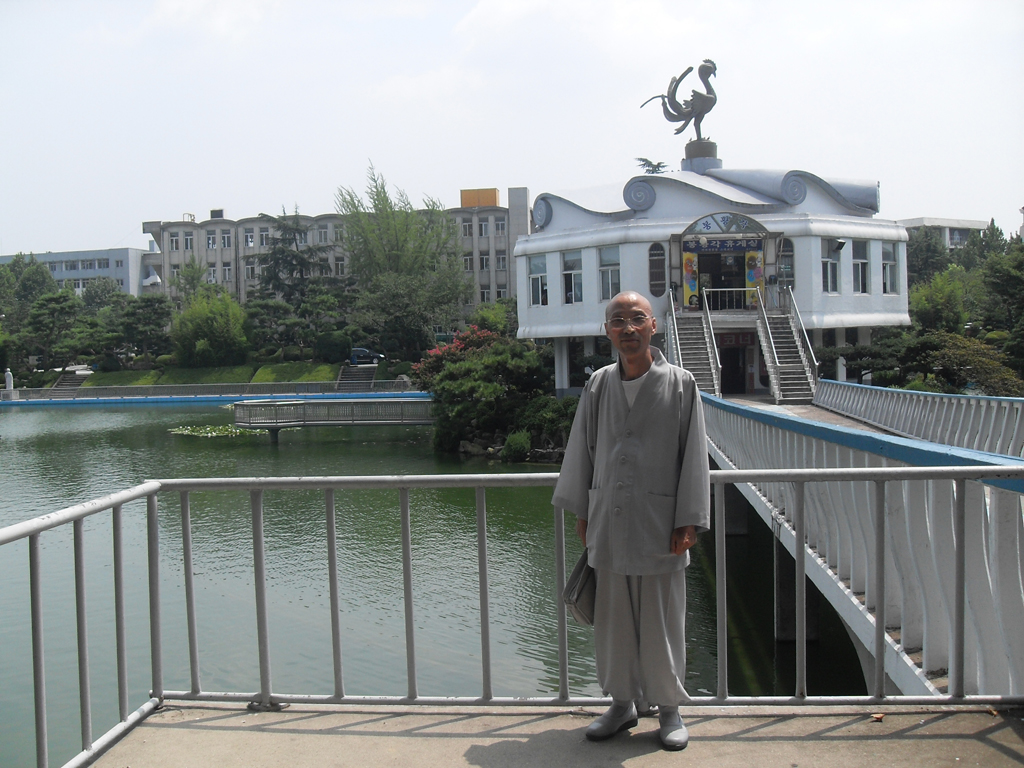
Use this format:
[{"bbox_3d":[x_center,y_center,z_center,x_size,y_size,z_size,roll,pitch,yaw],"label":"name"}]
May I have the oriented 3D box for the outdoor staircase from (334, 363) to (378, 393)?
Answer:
[{"bbox_3d":[-12.614,-0.445,88.500,3.050,1.950,4.000,-2,2,-2],"label":"outdoor staircase"}]

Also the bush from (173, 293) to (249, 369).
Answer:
[{"bbox_3d":[-25.619,-4.503,93.000,6.300,6.400,6.000,-2,2,0],"label":"bush"}]

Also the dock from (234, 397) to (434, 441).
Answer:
[{"bbox_3d":[-6.932,1.464,44.500,8.500,1.700,2.800,-2,2,6],"label":"dock"}]

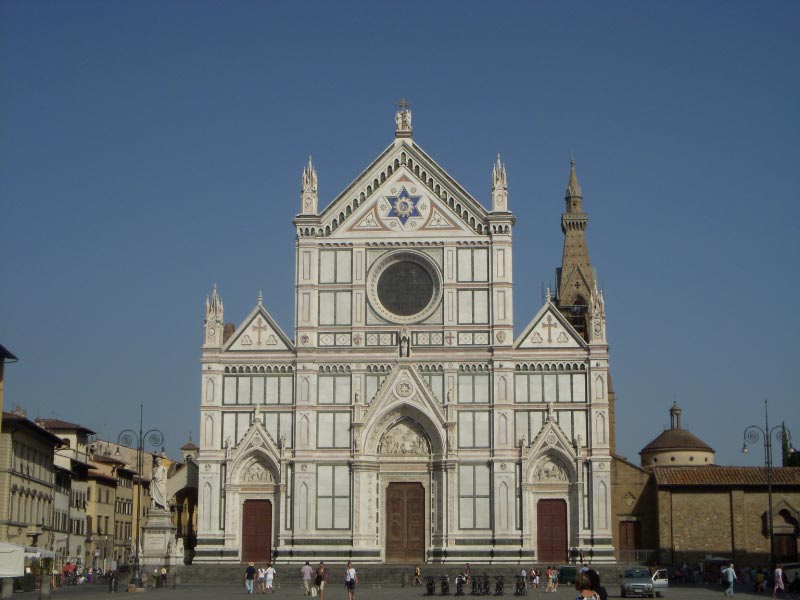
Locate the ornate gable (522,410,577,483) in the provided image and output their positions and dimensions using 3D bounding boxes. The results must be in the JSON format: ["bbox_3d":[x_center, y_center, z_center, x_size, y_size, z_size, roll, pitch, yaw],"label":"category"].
[{"bbox_3d":[15.070,14.792,131.919,5.652,7.201,1.500,-1,-11,3],"label":"ornate gable"}]

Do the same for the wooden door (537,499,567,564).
[{"bbox_3d":[15.177,23.074,131.280,2.954,6.345,0.300,-1,-11,3],"label":"wooden door"}]

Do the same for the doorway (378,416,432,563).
[{"bbox_3d":[0.529,19.371,134.266,5.379,14.884,1.300,0,-12,2],"label":"doorway"}]

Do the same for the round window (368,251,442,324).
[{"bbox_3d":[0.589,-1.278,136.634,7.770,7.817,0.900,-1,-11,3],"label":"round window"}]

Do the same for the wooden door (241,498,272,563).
[{"bbox_3d":[-14.534,23.736,134.549,3.075,6.433,0.300,0,-12,2],"label":"wooden door"}]

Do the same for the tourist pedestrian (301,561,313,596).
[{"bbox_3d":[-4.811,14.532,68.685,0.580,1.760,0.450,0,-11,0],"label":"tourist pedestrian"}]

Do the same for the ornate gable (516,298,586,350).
[{"bbox_3d":[15.593,2.689,136.458,7.502,5.348,1.200,0,-12,2],"label":"ornate gable"}]

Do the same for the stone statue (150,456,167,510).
[{"bbox_3d":[-22.995,17.721,126.236,1.727,5.104,1.600,0,-12,2],"label":"stone statue"}]

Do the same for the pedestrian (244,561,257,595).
[{"bbox_3d":[-8.141,15.192,71.909,0.580,1.800,0.450,0,-11,0],"label":"pedestrian"}]

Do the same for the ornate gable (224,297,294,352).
[{"bbox_3d":[-14.411,2.606,136.027,7.299,5.855,1.000,-1,-11,3],"label":"ornate gable"}]

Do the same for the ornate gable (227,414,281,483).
[{"bbox_3d":[-14.584,15.022,133.299,5.519,7.127,1.500,-1,-11,3],"label":"ornate gable"}]

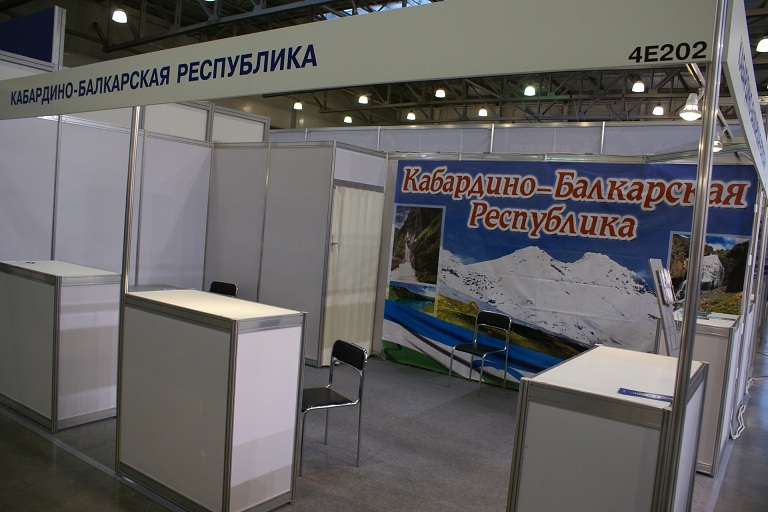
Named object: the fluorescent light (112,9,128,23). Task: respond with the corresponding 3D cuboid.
[{"bbox_3d":[-9.378,-8.524,20.500,0.500,0.520,0.500,7,4,35],"label":"fluorescent light"}]

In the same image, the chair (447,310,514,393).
[{"bbox_3d":[0.983,0.994,5.983,0.440,0.800,0.460,8,4,43],"label":"chair"}]

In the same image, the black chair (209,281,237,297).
[{"bbox_3d":[-2.040,0.710,6.703,0.440,0.800,0.460,6,4,30],"label":"black chair"}]

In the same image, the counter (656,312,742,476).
[{"bbox_3d":[2.479,1.017,4.596,0.500,1.110,1.000,7,4,35],"label":"counter"}]

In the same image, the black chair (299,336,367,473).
[{"bbox_3d":[-0.455,0.995,3.900,0.460,0.800,0.440,2,4,-35],"label":"black chair"}]

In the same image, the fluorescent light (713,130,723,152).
[{"bbox_3d":[2.155,-0.745,3.750,0.115,0.150,0.115,7,4,35],"label":"fluorescent light"}]

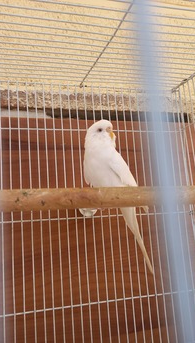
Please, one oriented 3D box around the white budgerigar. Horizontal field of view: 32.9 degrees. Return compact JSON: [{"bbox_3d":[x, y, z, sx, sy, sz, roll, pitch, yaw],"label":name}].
[{"bbox_3d":[0.030,0.030,0.363,0.050,0.172,0.087,-13,-13,39],"label":"white budgerigar"}]

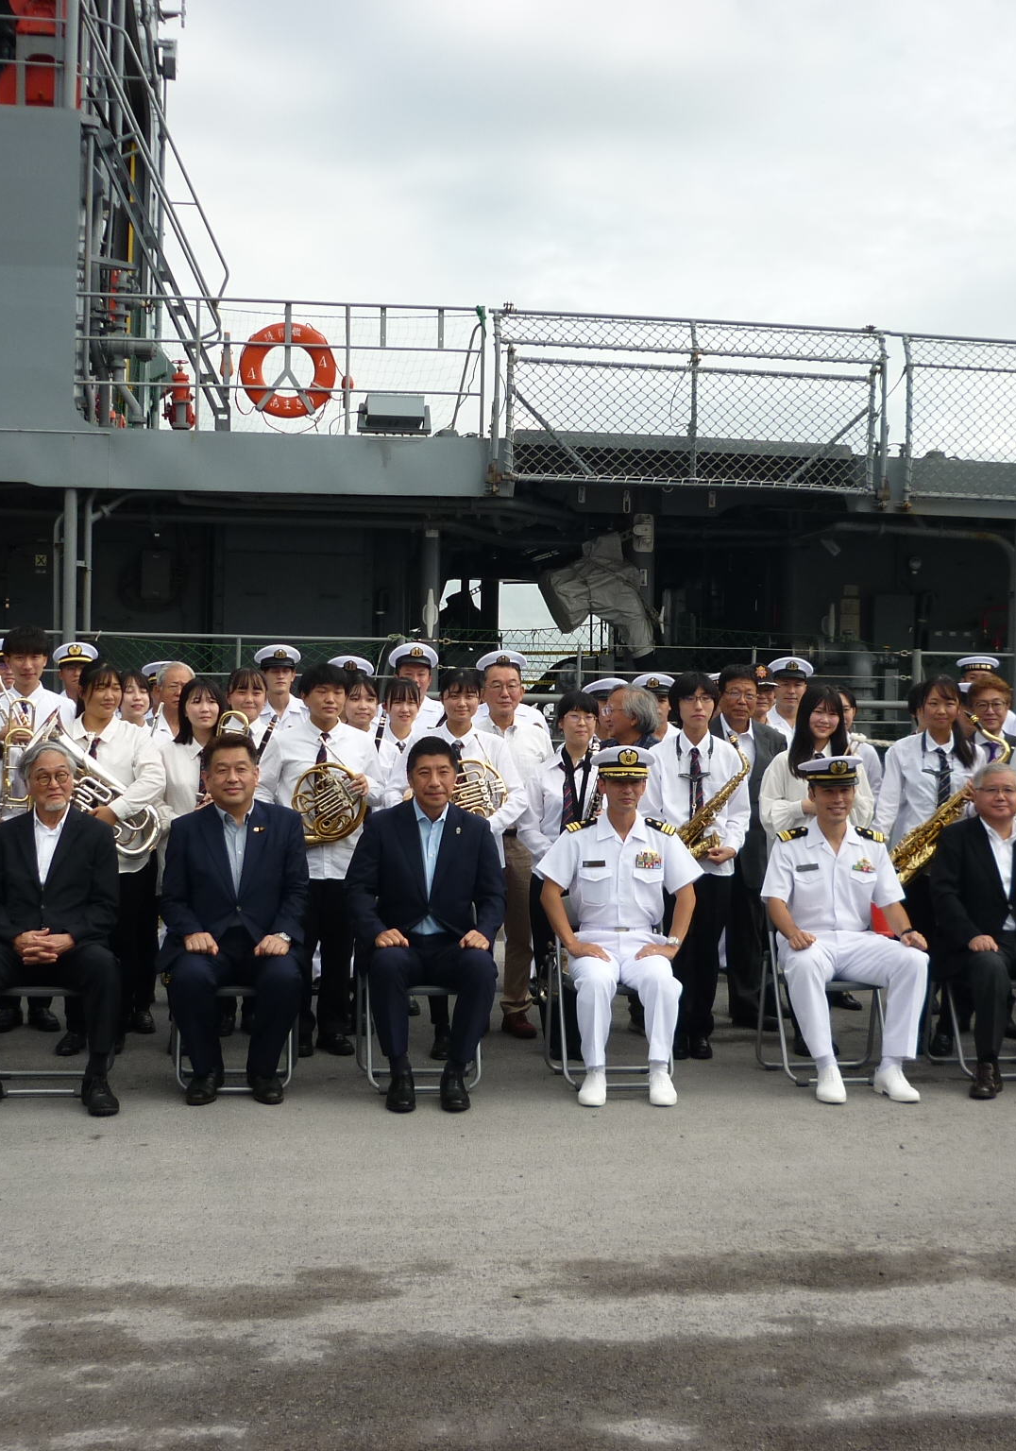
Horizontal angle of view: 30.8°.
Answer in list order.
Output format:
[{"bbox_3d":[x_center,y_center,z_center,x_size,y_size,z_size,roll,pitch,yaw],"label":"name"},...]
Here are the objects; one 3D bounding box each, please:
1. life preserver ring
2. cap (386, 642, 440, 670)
[{"bbox_3d":[-1.786,-2.886,15.000,0.785,0.775,0.120,1,0,-7],"label":"life preserver ring"},{"bbox_3d":[-0.495,-0.368,9.750,0.265,0.135,0.280,1,0,-10],"label":"cap"}]

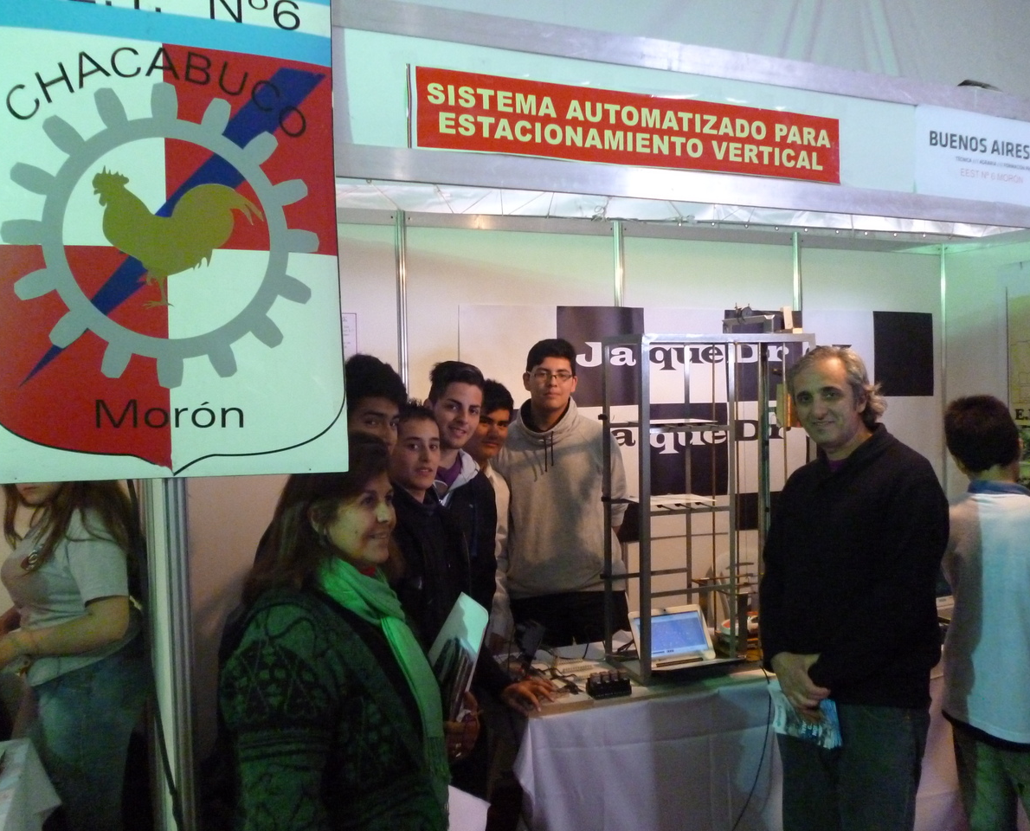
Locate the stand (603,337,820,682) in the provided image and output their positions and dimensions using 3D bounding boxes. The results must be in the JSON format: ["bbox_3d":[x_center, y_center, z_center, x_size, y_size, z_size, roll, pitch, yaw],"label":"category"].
[{"bbox_3d":[0.645,0.269,2.941,0.655,1.057,0.253,-2,2,-23],"label":"stand"}]

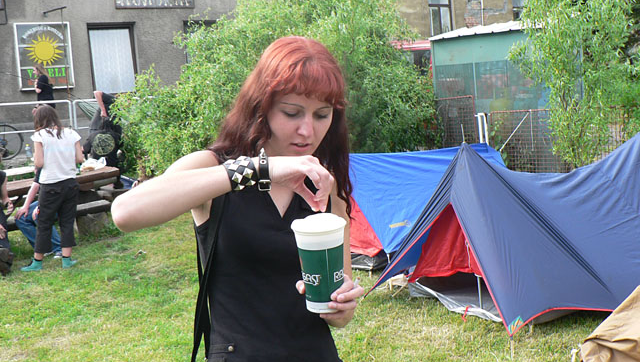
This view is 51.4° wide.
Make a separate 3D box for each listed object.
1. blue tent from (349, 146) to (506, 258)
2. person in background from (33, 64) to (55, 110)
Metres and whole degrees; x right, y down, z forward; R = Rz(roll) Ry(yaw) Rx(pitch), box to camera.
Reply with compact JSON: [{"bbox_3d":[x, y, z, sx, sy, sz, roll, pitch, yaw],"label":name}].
[{"bbox_3d":[1.080,0.150,7.050,2.000,1.050,1.380,-7,6,-25],"label":"blue tent"},{"bbox_3d":[-5.550,-1.580,13.600,0.450,1.660,0.480,-7,6,-22],"label":"person in background"}]

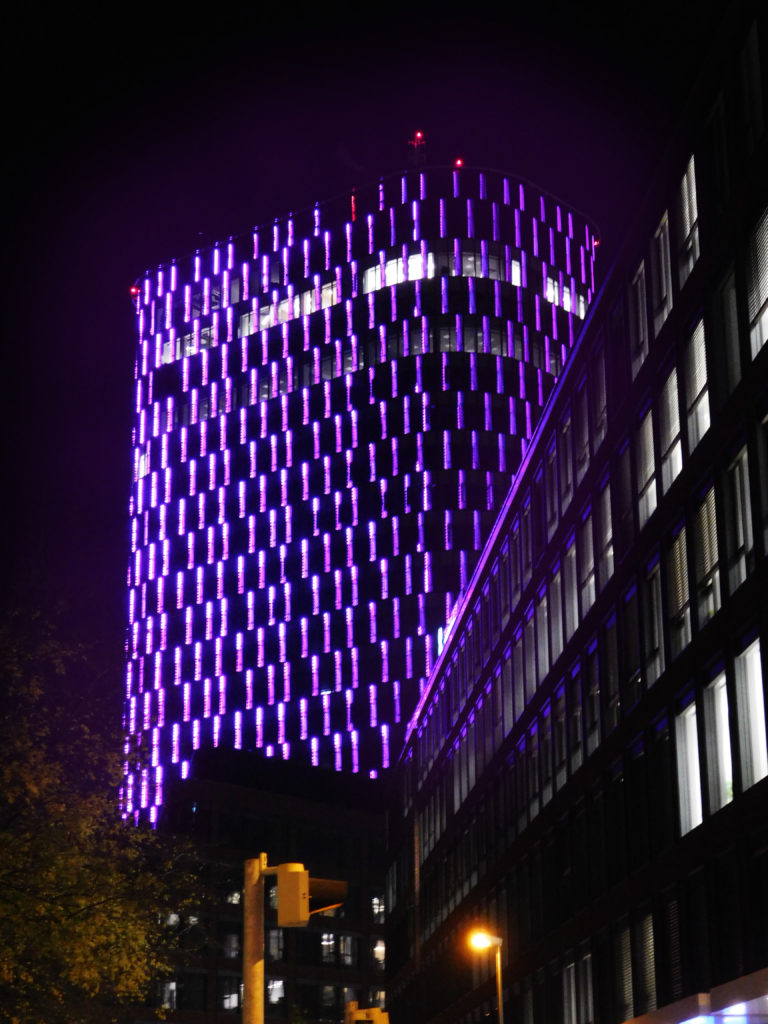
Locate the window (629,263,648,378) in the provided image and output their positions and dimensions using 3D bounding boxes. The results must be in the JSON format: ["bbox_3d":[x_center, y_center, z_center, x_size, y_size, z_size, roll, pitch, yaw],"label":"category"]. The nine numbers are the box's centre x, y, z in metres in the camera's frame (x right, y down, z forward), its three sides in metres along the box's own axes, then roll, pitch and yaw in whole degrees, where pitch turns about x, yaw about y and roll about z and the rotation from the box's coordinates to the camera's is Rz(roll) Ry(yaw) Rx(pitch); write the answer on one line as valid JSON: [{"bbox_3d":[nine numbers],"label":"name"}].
[{"bbox_3d":[5.583,-4.188,42.873,0.130,2.200,1.600,2,-19,-5],"label":"window"}]

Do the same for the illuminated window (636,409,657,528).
[{"bbox_3d":[5.823,-0.930,43.256,0.130,2.360,1.720,1,-19,-5],"label":"illuminated window"}]

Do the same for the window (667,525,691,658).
[{"bbox_3d":[6.033,1.733,40.029,0.130,2.360,1.720,1,-19,-5],"label":"window"}]

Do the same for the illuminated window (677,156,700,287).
[{"bbox_3d":[5.990,-5.713,38.449,0.130,2.200,1.600,2,-19,-5],"label":"illuminated window"}]

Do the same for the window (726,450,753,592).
[{"bbox_3d":[6.426,0.157,35.393,0.130,2.360,1.720,1,-19,-5],"label":"window"}]

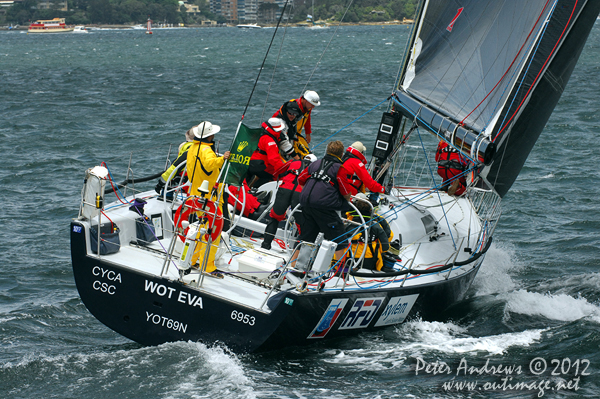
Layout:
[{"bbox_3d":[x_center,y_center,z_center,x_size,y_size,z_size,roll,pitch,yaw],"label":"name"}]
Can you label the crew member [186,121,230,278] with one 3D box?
[{"bbox_3d":[-1.083,0.000,39.400,0.580,1.800,0.480,1,3,25],"label":"crew member"}]

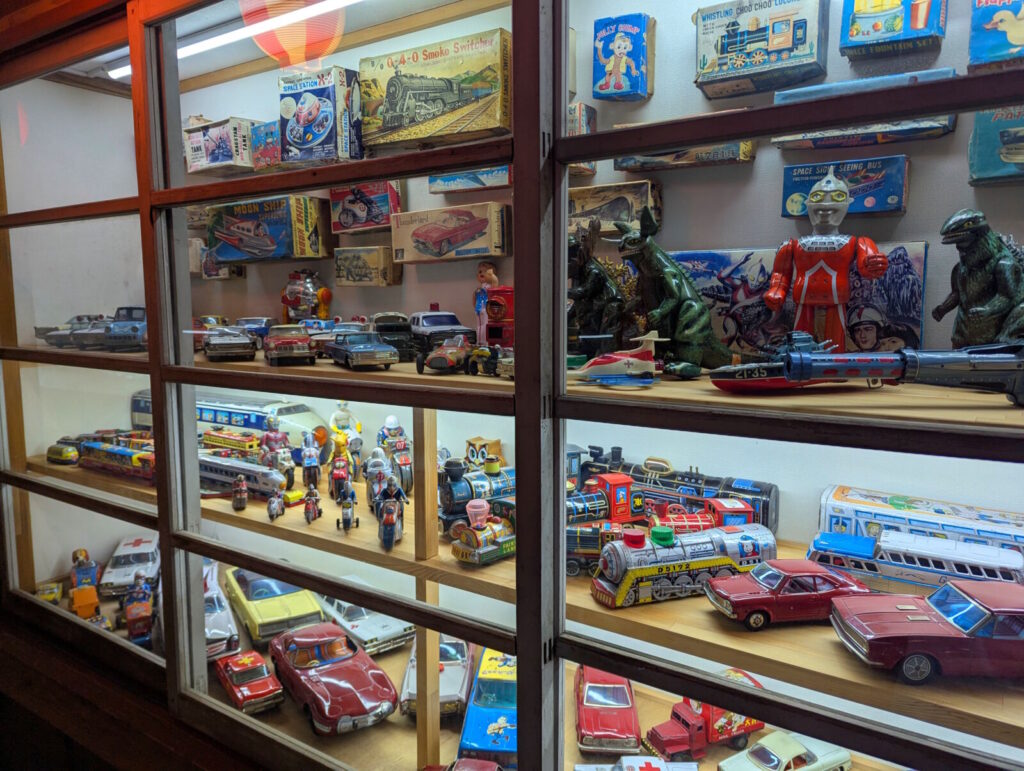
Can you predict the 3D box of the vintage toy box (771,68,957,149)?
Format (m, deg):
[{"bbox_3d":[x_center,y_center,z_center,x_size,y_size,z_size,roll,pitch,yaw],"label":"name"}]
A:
[{"bbox_3d":[0.537,-0.424,1.095,0.245,0.079,0.059,8,16,38],"label":"vintage toy box"}]

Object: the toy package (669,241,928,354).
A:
[{"bbox_3d":[0.426,-0.128,1.221,0.488,0.206,0.059,4,8,33],"label":"toy package"}]

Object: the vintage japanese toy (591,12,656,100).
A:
[{"bbox_3d":[0.205,-0.596,1.300,0.093,0.130,0.061,8,17,33],"label":"vintage japanese toy"}]

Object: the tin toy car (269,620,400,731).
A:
[{"bbox_3d":[-0.360,0.559,1.405,0.150,0.115,0.369,-5,8,-34],"label":"tin toy car"}]

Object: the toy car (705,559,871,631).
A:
[{"bbox_3d":[0.375,0.277,0.965,0.200,0.069,0.084,-1,7,-9],"label":"toy car"}]

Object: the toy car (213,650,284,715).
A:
[{"bbox_3d":[-0.530,0.585,1.432,0.083,0.057,0.199,-5,8,-36],"label":"toy car"}]

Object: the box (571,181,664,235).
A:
[{"bbox_3d":[0.173,-0.333,1.358,0.219,0.084,0.063,5,8,35],"label":"box"}]

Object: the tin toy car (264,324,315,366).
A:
[{"bbox_3d":[-0.446,-0.083,1.417,0.086,0.076,0.202,-3,7,-22],"label":"tin toy car"}]

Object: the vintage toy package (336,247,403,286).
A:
[{"bbox_3d":[-0.343,-0.281,1.701,0.149,0.090,0.071,4,8,33],"label":"vintage toy package"}]

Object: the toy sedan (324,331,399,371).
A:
[{"bbox_3d":[-0.284,-0.068,1.331,0.085,0.065,0.203,-3,7,-27],"label":"toy sedan"}]

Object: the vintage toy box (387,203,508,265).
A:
[{"bbox_3d":[-0.133,-0.330,1.558,0.277,0.106,0.070,3,7,33],"label":"vintage toy box"}]

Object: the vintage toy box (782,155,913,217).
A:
[{"bbox_3d":[0.528,-0.310,1.130,0.172,0.081,0.062,4,8,33],"label":"vintage toy box"}]

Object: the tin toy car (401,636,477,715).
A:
[{"bbox_3d":[-0.142,0.566,1.463,0.118,0.080,0.307,0,7,1],"label":"tin toy car"}]

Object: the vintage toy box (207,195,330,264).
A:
[{"bbox_3d":[-0.640,-0.402,1.856,0.331,0.144,0.109,4,10,34],"label":"vintage toy box"}]

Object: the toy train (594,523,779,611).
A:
[{"bbox_3d":[0.254,0.253,1.051,0.286,0.095,0.059,-2,7,-20],"label":"toy train"}]

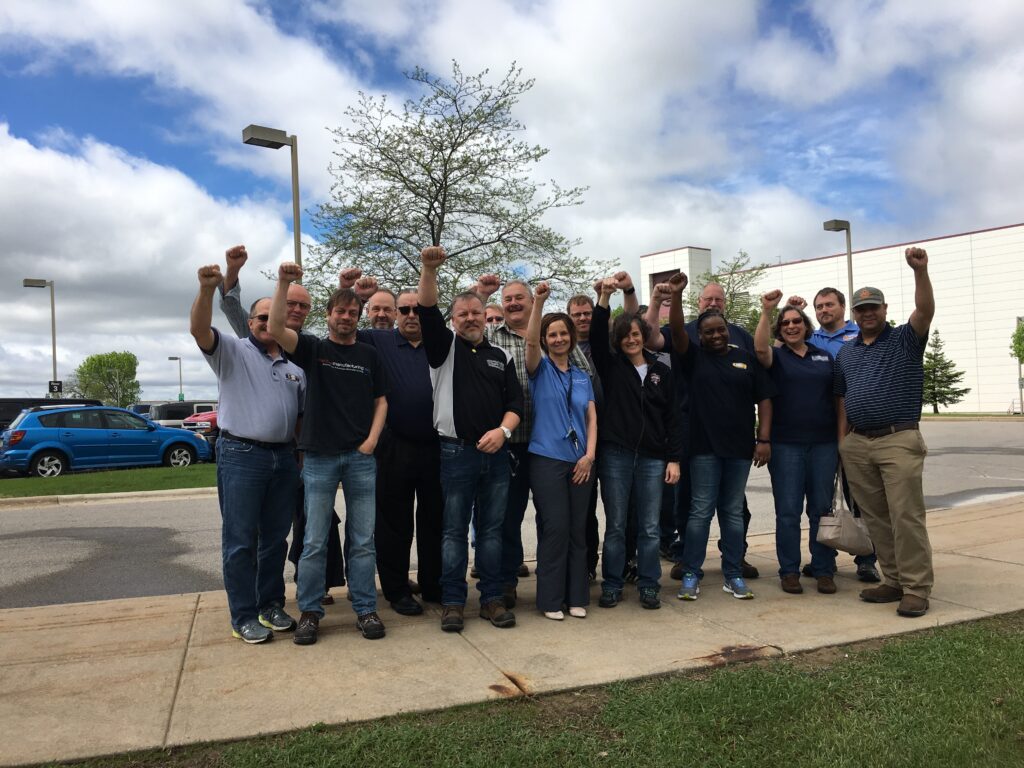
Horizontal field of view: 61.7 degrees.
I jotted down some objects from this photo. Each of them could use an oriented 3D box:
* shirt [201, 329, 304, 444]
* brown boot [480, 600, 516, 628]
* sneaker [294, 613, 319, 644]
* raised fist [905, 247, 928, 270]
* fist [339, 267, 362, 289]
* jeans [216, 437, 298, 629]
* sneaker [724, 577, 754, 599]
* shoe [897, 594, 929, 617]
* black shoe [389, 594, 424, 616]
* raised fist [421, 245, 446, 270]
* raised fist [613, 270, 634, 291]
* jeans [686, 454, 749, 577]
[{"bbox_3d":[-1.388,0.013,4.590,0.530,0.630,0.360,-1,-1,-45],"label":"shirt"},{"bbox_3d":[-0.084,1.218,4.630,0.115,0.130,0.300,-2,-1,-29],"label":"brown boot"},{"bbox_3d":[-1.073,1.271,4.491,0.115,0.120,0.300,-2,-1,-2],"label":"sneaker"},{"bbox_3d":[2.084,-0.647,4.420,0.110,0.120,0.105,-3,-1,27],"label":"raised fist"},{"bbox_3d":[-0.900,-0.591,4.780,0.112,0.110,0.095,12,12,0],"label":"fist"},{"bbox_3d":[-1.356,0.779,4.570,0.340,1.010,0.400,-3,-1,44],"label":"jeans"},{"bbox_3d":[1.305,1.156,4.960,0.105,0.115,0.270,-2,-1,-15],"label":"sneaker"},{"bbox_3d":[2.146,1.156,4.593,0.105,0.110,0.290,-3,-1,37],"label":"shoe"},{"bbox_3d":[-0.614,1.260,4.900,0.110,0.110,0.290,-2,-1,-30],"label":"black shoe"},{"bbox_3d":[-0.386,-0.620,4.220,0.118,0.115,0.095,2,13,0],"label":"raised fist"},{"bbox_3d":[0.714,-0.663,5.500,0.115,0.110,0.100,-2,-1,7],"label":"raised fist"},{"bbox_3d":[1.223,0.745,5.140,0.370,0.840,0.310,-2,-1,3],"label":"jeans"}]

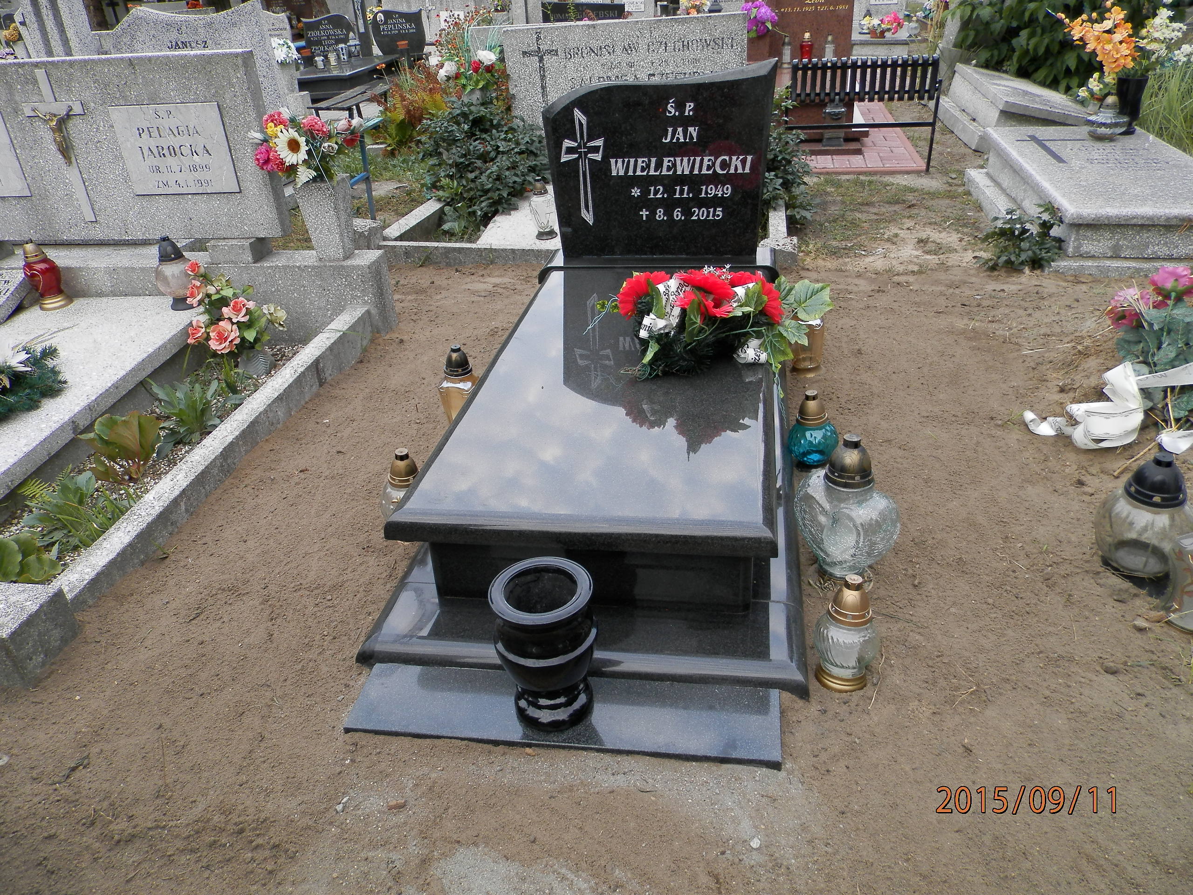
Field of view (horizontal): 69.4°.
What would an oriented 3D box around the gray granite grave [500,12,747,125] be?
[{"bbox_3d":[0.198,-2.242,5.299,1.460,0.700,0.120,-5,32,-2],"label":"gray granite grave"}]

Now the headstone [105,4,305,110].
[{"bbox_3d":[-3.111,-2.872,6.694,1.360,0.990,0.140,1,29,10],"label":"headstone"}]

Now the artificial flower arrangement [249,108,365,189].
[{"bbox_3d":[-1.041,-1.071,3.100,0.380,0.270,0.270,4,33,12],"label":"artificial flower arrangement"}]

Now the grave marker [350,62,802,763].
[{"bbox_3d":[0.066,-0.391,2.404,1.000,1.060,2.240,1,29,10],"label":"grave marker"}]

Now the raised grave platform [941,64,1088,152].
[{"bbox_3d":[3.427,-2.711,6.982,1.000,0.400,2.150,13,30,4],"label":"raised grave platform"}]

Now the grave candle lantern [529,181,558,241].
[{"bbox_3d":[-0.311,-1.355,4.854,0.135,0.305,0.130,1,29,10],"label":"grave candle lantern"}]

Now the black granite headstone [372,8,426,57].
[{"bbox_3d":[-2.402,-5.049,10.500,0.650,0.510,0.100,-1,28,6],"label":"black granite headstone"}]

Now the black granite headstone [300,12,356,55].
[{"bbox_3d":[-3.266,-5.003,10.500,0.660,0.520,0.100,-1,28,6],"label":"black granite headstone"}]

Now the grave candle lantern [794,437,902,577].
[{"bbox_3d":[0.586,0.131,1.993,0.250,0.363,0.160,13,36,25],"label":"grave candle lantern"}]

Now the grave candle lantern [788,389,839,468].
[{"bbox_3d":[0.652,-0.060,2.589,0.152,0.230,0.152,1,29,10],"label":"grave candle lantern"}]

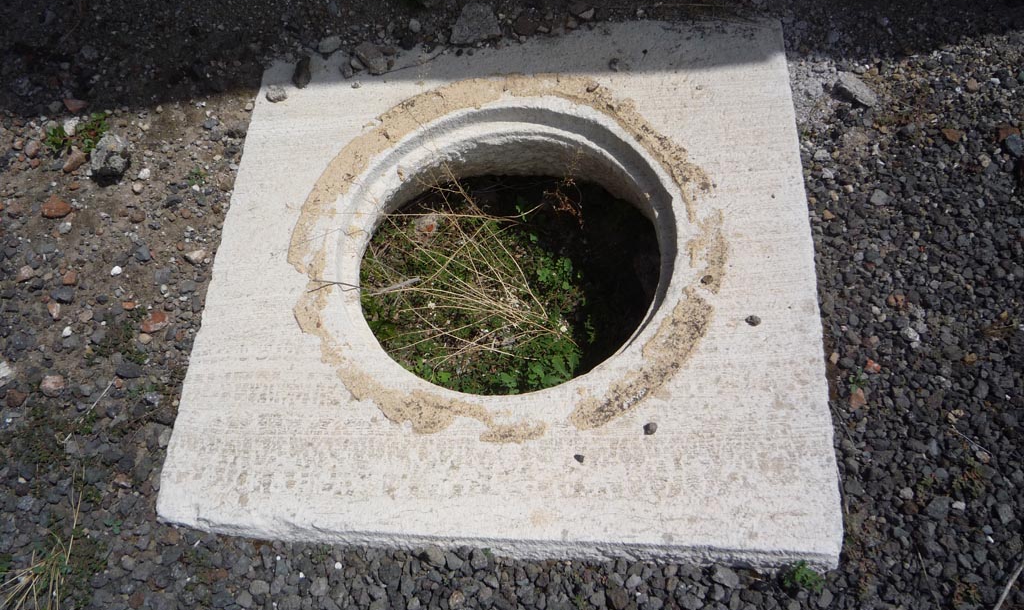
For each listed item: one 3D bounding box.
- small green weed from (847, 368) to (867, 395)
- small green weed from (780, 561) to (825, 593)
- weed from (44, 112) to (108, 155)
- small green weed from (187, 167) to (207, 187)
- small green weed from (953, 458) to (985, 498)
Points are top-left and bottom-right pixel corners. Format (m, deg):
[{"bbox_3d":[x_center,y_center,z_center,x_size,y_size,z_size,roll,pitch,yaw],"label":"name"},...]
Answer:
[{"bbox_3d":[0.598,0.132,1.538,0.025,0.025,0.047,-12,60,0],"label":"small green weed"},{"bbox_3d":[0.460,0.428,1.401,0.064,0.040,0.044,-12,60,0],"label":"small green weed"},{"bbox_3d":[-0.961,-0.380,1.962,0.133,0.040,0.103,-12,60,0],"label":"weed"},{"bbox_3d":[-0.670,-0.273,1.890,0.040,0.022,0.049,-12,60,0],"label":"small green weed"},{"bbox_3d":[0.738,0.279,1.436,0.039,0.030,0.063,-12,60,0],"label":"small green weed"}]

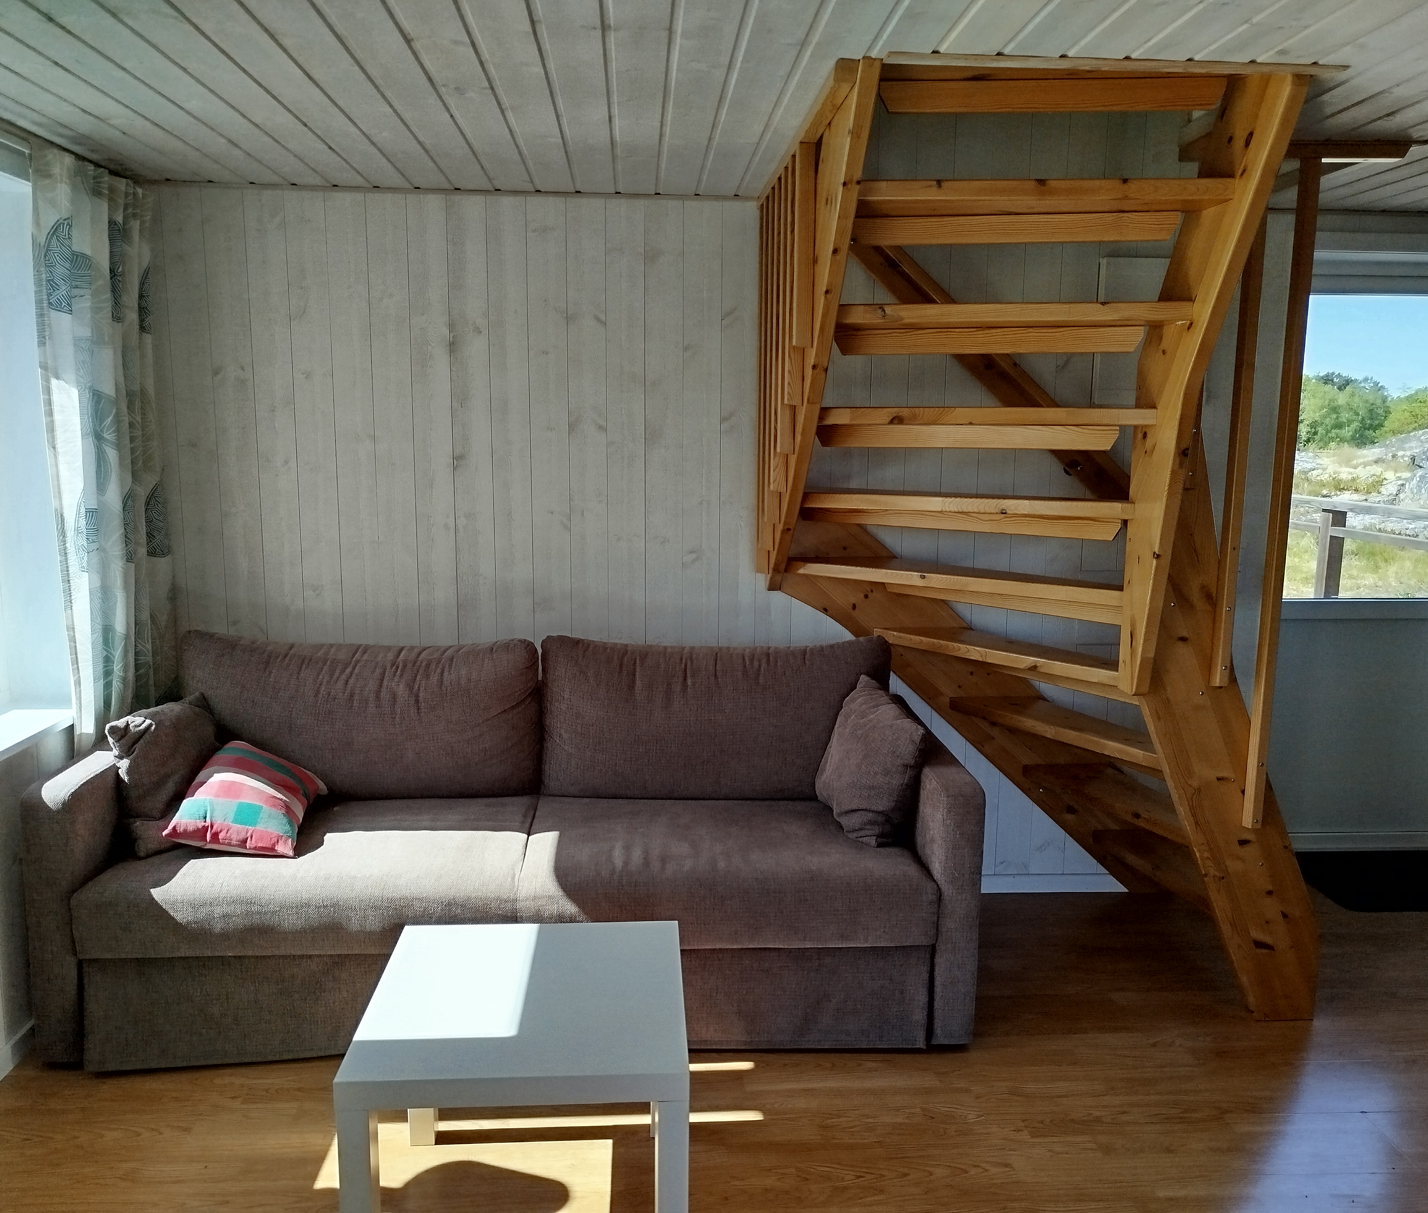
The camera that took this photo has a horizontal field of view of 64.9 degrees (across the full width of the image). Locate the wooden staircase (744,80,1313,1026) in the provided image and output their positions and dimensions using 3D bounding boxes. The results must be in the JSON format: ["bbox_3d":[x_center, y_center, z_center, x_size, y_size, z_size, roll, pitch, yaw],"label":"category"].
[{"bbox_3d":[0.835,-0.045,2.778,1.340,2.142,1.230,0,9,-4],"label":"wooden staircase"}]

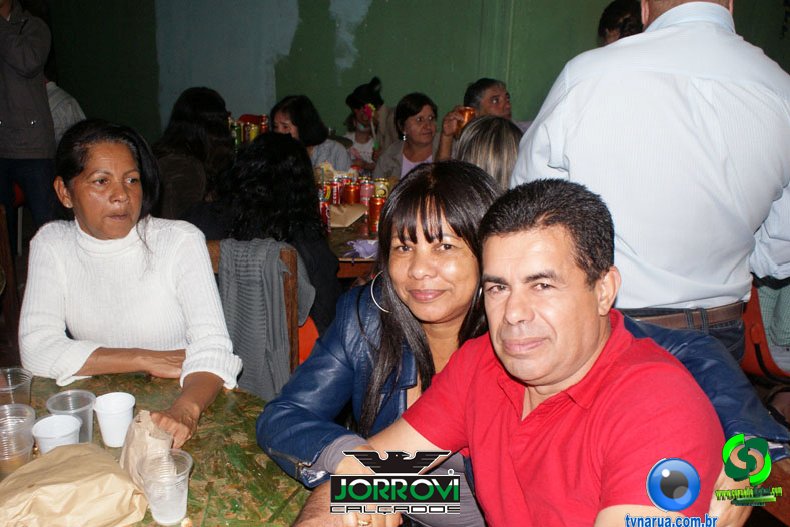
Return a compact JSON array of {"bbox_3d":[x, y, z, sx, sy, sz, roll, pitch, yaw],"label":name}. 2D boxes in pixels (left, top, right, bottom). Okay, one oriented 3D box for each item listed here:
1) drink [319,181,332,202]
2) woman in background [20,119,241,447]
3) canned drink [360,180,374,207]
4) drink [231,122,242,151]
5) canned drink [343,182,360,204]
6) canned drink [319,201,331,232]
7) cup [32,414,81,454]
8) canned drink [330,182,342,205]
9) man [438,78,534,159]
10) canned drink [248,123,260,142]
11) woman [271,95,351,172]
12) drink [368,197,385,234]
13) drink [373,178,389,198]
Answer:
[{"bbox_3d":[-0.317,-0.302,3.270,0.066,0.122,0.066,1,13,0],"label":"drink"},{"bbox_3d":[-0.583,0.353,1.593,0.500,1.280,0.660,2,16,-7],"label":"woman in background"},{"bbox_3d":[-0.128,-0.324,3.390,0.066,0.122,0.066,1,13,0],"label":"canned drink"},{"bbox_3d":[-0.927,-0.750,4.237,0.066,0.122,0.066,4,16,0],"label":"drink"},{"bbox_3d":[-0.191,-0.299,3.250,0.066,0.122,0.066,1,13,0],"label":"canned drink"},{"bbox_3d":[-0.280,-0.186,2.800,0.066,0.122,0.066,1,13,0],"label":"canned drink"},{"bbox_3d":[-0.571,0.313,1.233,0.070,0.080,0.070,3,16,-1],"label":"cup"},{"bbox_3d":[-0.272,-0.325,3.363,0.066,0.122,0.066,4,16,0],"label":"canned drink"},{"bbox_3d":[0.422,-0.183,3.565,0.550,1.320,0.700,0,17,-11],"label":"man"},{"bbox_3d":[-0.825,-0.750,4.260,0.066,0.122,0.066,4,16,0],"label":"canned drink"},{"bbox_3d":[-0.427,-0.204,3.669,0.500,1.270,0.680,8,15,29],"label":"woman"},{"bbox_3d":[-0.067,-0.207,2.890,0.066,0.122,0.066,1,13,0],"label":"drink"},{"bbox_3d":[-0.065,-0.339,3.455,0.066,0.122,0.066,4,16,0],"label":"drink"}]

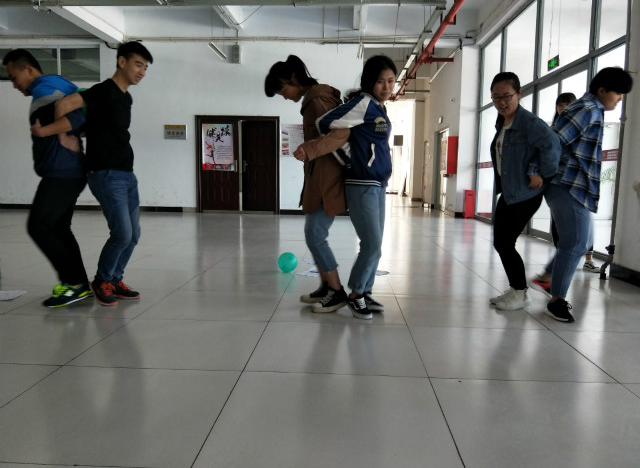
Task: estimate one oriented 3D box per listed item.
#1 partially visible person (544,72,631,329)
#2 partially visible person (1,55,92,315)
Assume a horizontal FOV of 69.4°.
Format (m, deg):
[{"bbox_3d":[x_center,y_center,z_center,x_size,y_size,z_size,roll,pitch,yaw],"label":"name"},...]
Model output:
[{"bbox_3d":[1.674,-0.252,2.909,0.498,1.534,0.460,5,8,31],"label":"partially visible person"},{"bbox_3d":[-1.813,-0.362,3.058,0.499,1.649,0.500,-1,7,-14],"label":"partially visible person"}]

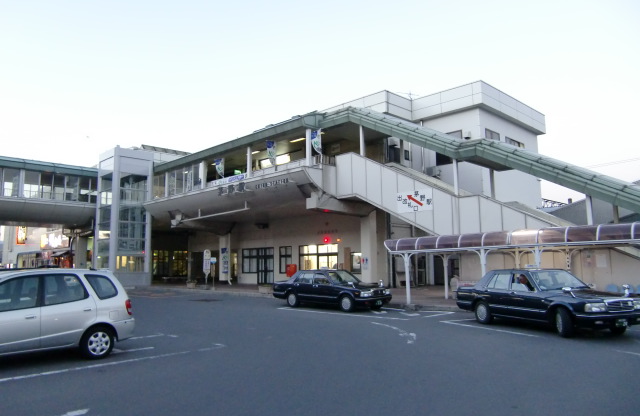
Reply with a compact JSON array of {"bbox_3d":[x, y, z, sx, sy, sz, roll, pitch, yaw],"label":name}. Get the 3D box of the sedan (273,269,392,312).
[{"bbox_3d":[0.378,2.975,19.120,4.700,1.460,1.710,-7,-9,44],"label":"sedan"}]

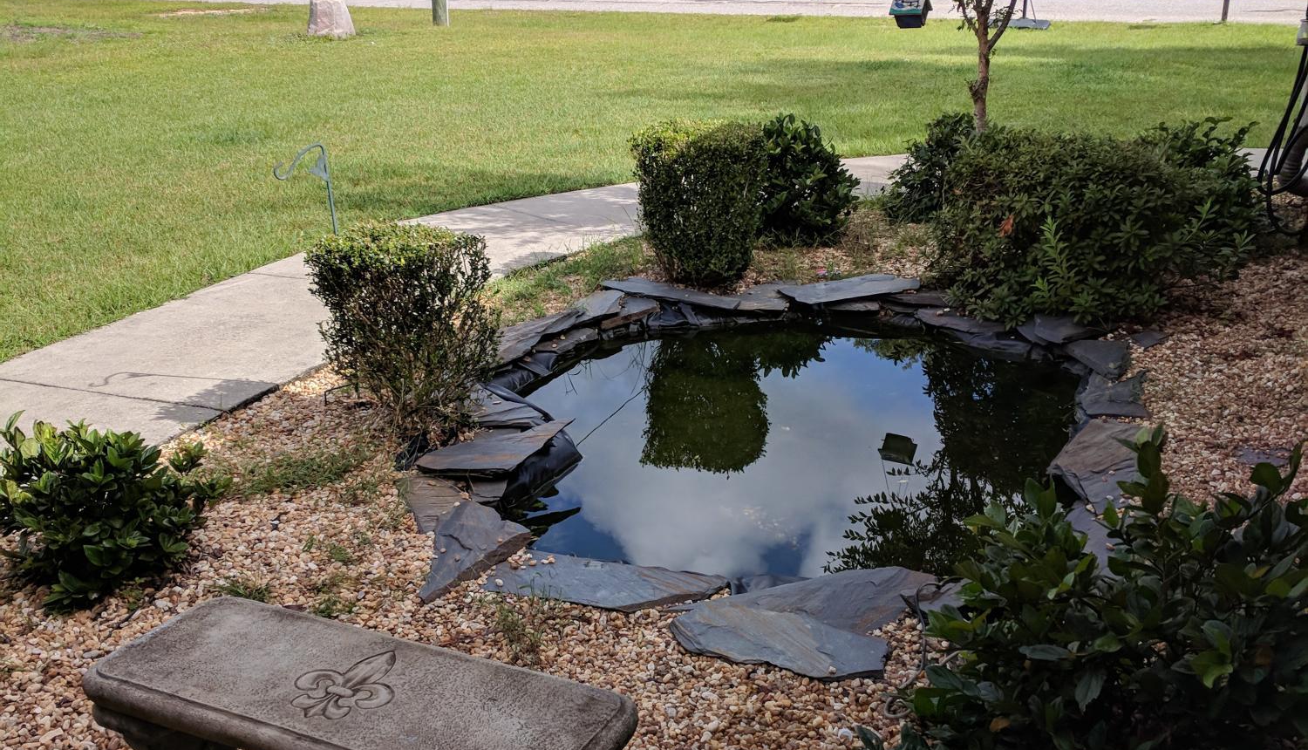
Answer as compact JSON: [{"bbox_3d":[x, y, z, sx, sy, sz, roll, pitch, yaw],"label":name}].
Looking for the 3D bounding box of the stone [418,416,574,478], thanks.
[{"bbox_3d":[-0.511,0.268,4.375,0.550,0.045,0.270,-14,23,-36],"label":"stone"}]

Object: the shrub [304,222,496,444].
[{"bbox_3d":[-0.869,-0.133,4.577,0.610,0.730,0.580,-3,19,-10],"label":"shrub"}]

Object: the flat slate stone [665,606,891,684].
[{"bbox_3d":[0.314,0.664,3.261,0.540,0.045,0.250,8,20,22],"label":"flat slate stone"}]

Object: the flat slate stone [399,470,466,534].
[{"bbox_3d":[-0.681,0.406,4.094,0.230,0.040,0.440,-5,19,-15],"label":"flat slate stone"}]

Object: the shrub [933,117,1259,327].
[{"bbox_3d":[1.874,-0.723,5.838,1.270,0.730,1.000,-1,19,-2],"label":"shrub"}]

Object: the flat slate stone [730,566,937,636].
[{"bbox_3d":[0.499,0.615,3.468,0.580,0.040,0.310,-6,20,-19],"label":"flat slate stone"}]

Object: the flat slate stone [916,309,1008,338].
[{"bbox_3d":[1.419,-0.233,6.010,0.440,0.045,0.280,4,19,11],"label":"flat slate stone"}]

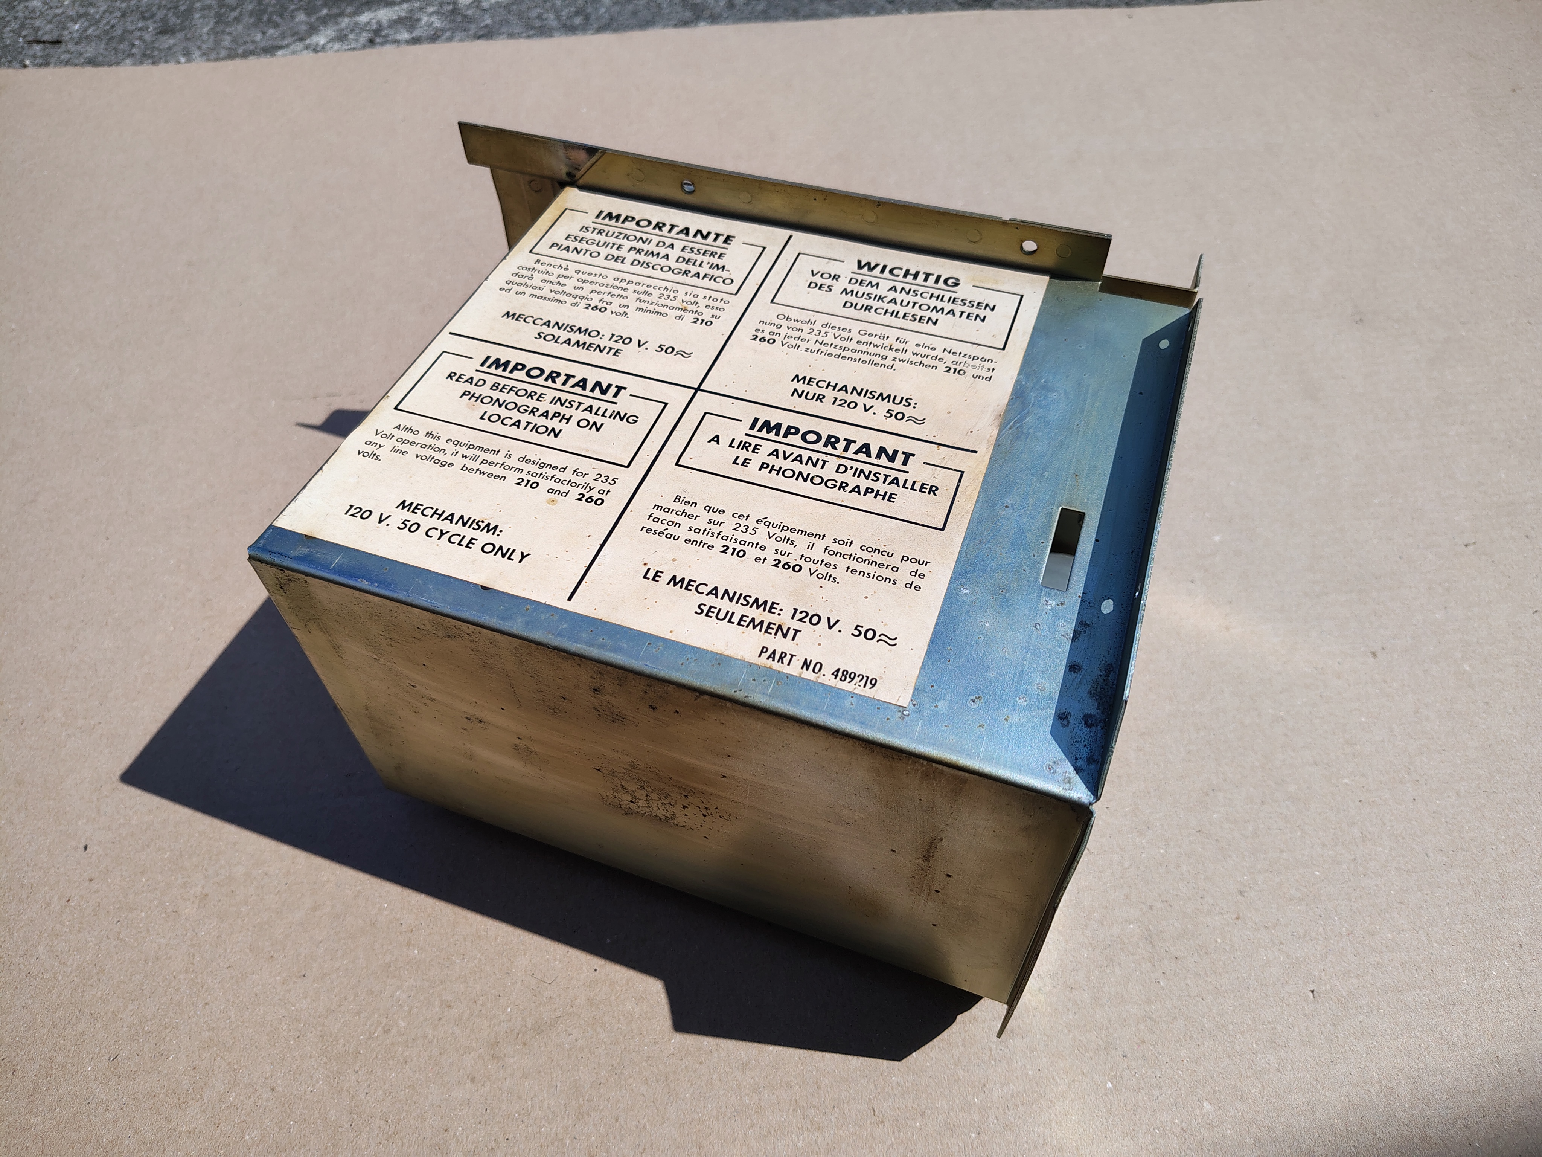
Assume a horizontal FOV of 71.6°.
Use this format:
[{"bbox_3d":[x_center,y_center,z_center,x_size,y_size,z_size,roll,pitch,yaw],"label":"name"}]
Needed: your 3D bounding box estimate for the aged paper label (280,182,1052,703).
[{"bbox_3d":[-0.022,-0.057,0.322,0.178,0.002,0.177,15,53,14],"label":"aged paper label"}]

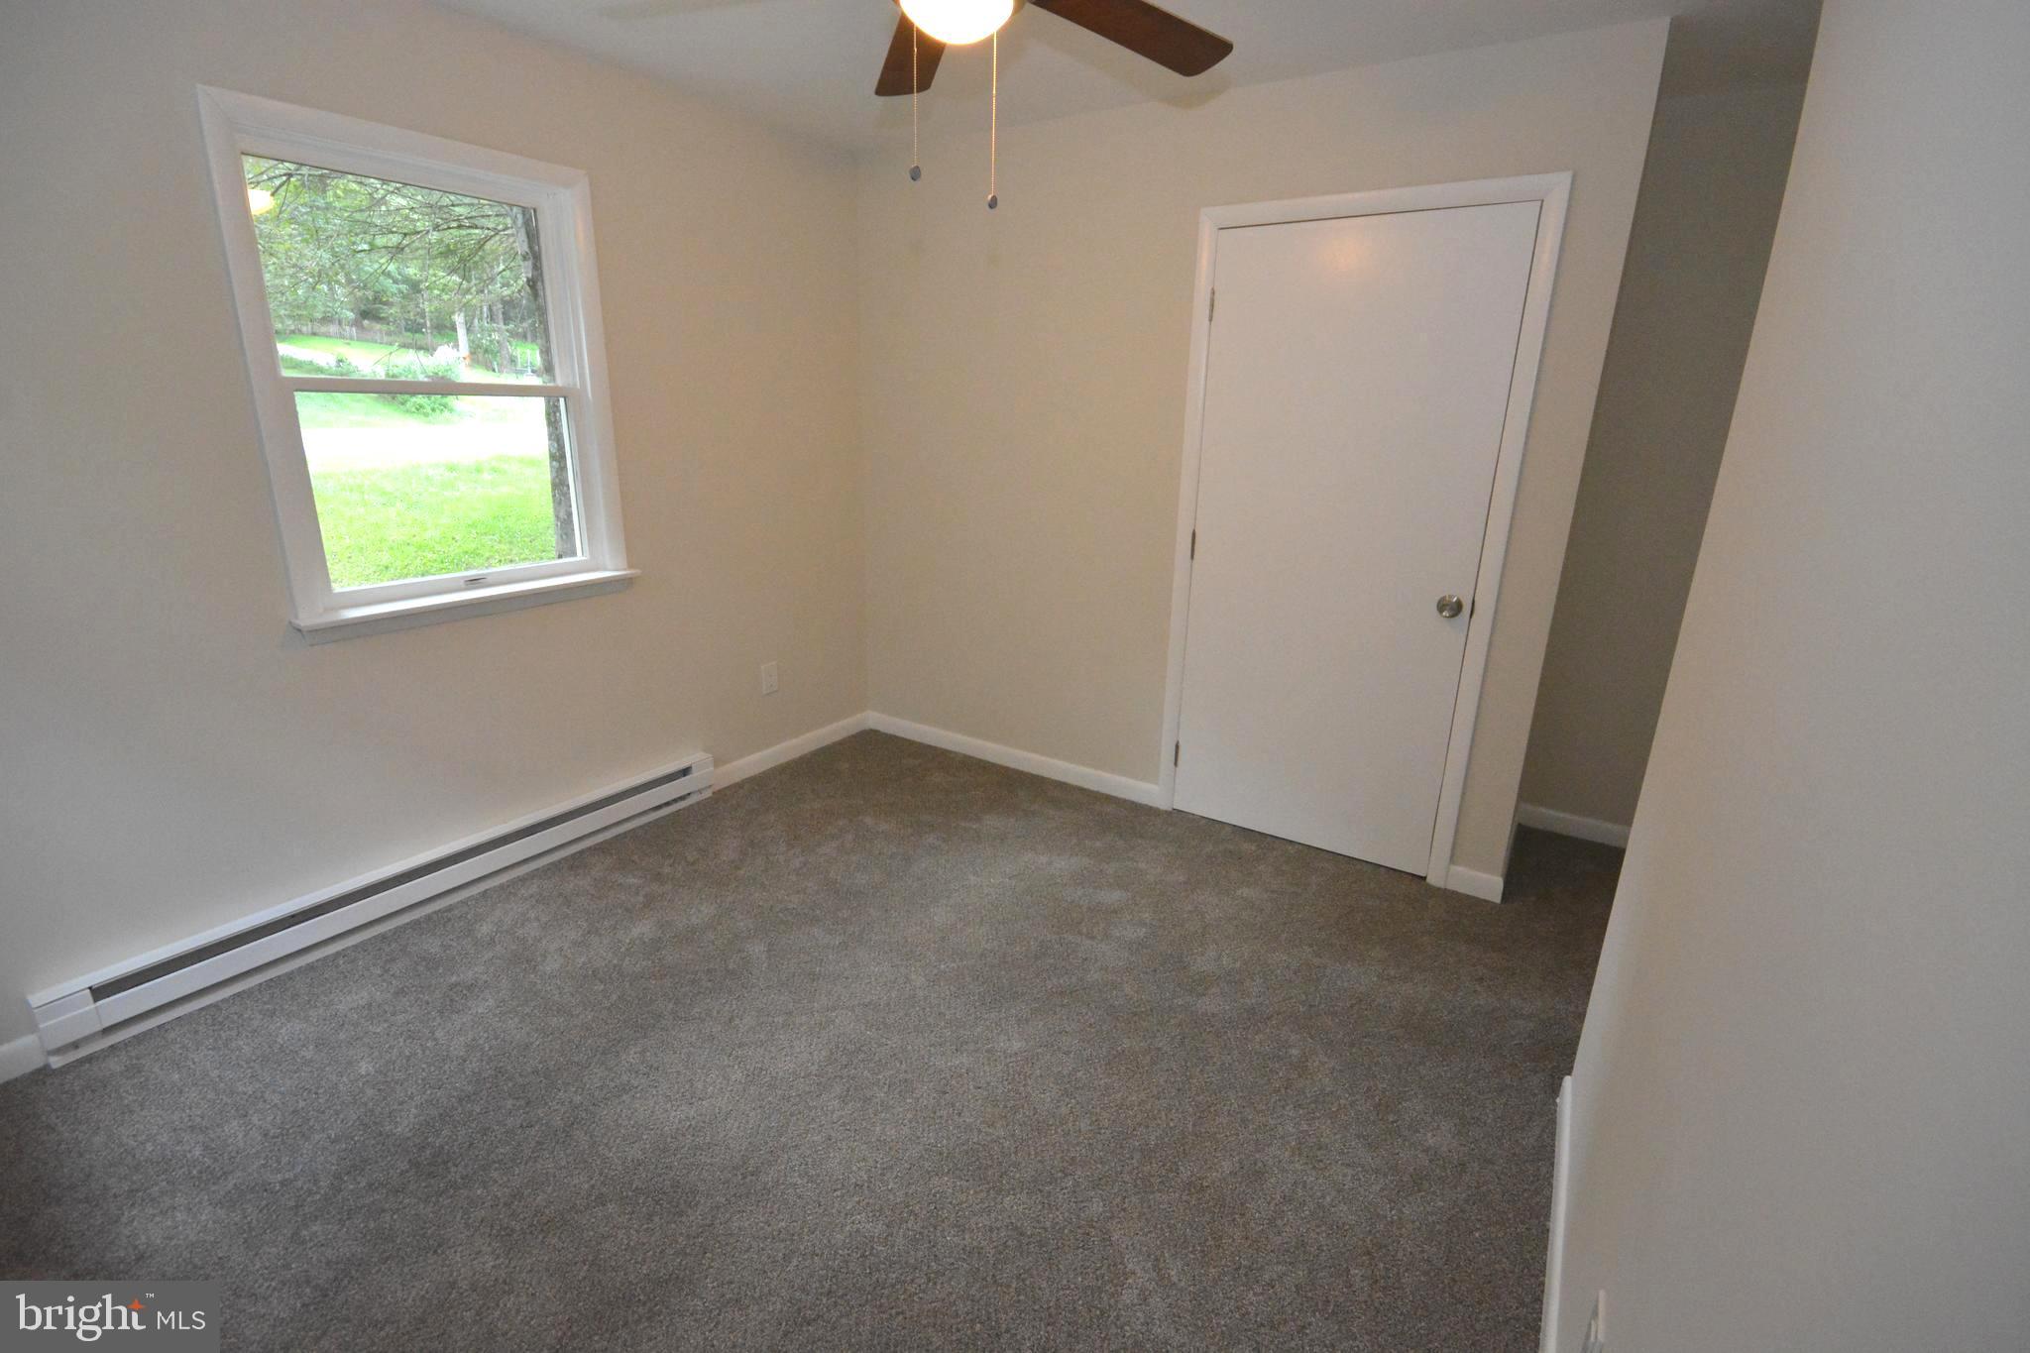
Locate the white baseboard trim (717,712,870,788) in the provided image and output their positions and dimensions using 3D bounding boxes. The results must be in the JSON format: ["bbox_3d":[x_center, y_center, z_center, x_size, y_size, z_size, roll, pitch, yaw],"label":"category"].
[{"bbox_3d":[-0.963,0.318,3.713,0.016,0.096,0.923,11,19,31],"label":"white baseboard trim"}]

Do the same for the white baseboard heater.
[{"bbox_3d":[-1.675,0.593,2.589,0.060,0.174,1.793,11,19,31],"label":"white baseboard heater"}]

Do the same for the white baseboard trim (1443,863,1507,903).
[{"bbox_3d":[1.480,0.669,2.723,0.164,0.086,0.016,11,19,31],"label":"white baseboard trim"}]

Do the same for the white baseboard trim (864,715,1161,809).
[{"bbox_3d":[-0.060,0.341,3.694,1.530,0.096,0.016,11,19,31],"label":"white baseboard trim"}]

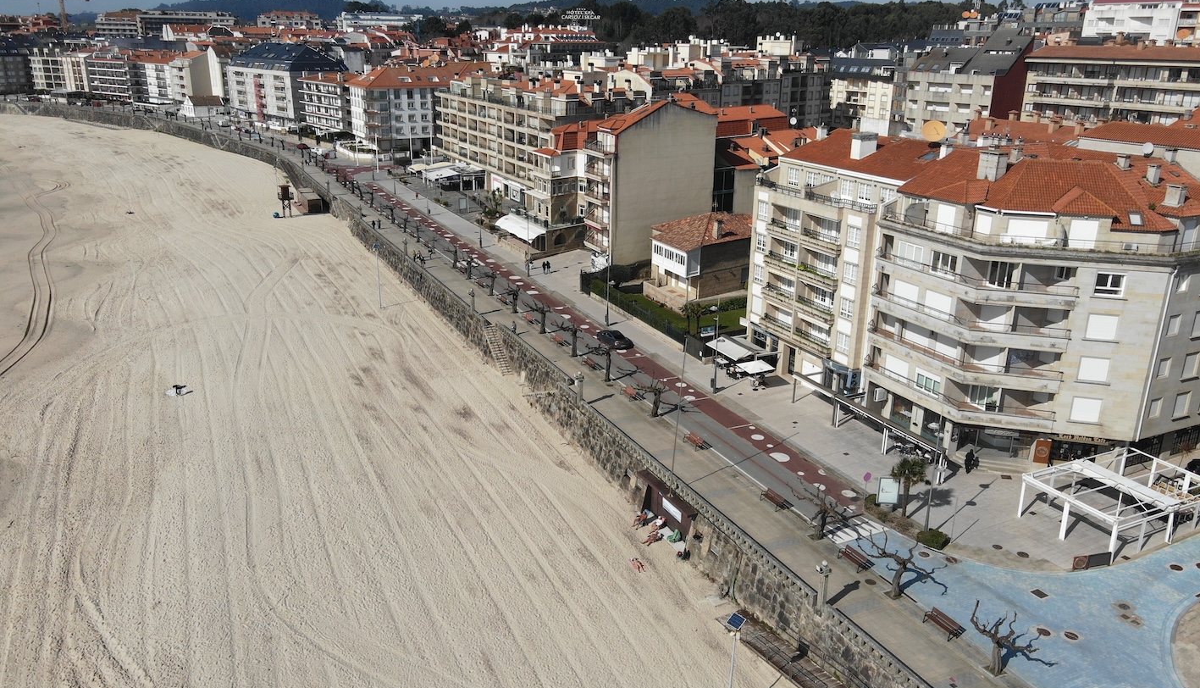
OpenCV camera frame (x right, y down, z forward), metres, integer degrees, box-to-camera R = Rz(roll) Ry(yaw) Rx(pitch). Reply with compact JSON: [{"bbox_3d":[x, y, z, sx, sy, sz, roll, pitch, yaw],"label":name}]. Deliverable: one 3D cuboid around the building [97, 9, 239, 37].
[{"bbox_3d":[-259.048,-190.912,498.000,75.000,18.500,19.000,-1,21,-2],"label":"building"}]

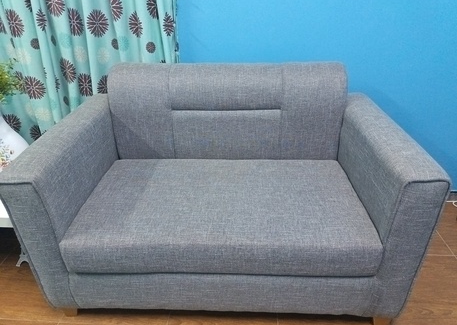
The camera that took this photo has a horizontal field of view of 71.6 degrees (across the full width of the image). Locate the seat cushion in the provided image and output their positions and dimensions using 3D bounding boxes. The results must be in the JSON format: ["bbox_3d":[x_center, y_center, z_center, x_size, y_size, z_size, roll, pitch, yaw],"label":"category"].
[{"bbox_3d":[-0.018,0.182,1.241,0.992,0.154,0.544,0,30,3],"label":"seat cushion"}]

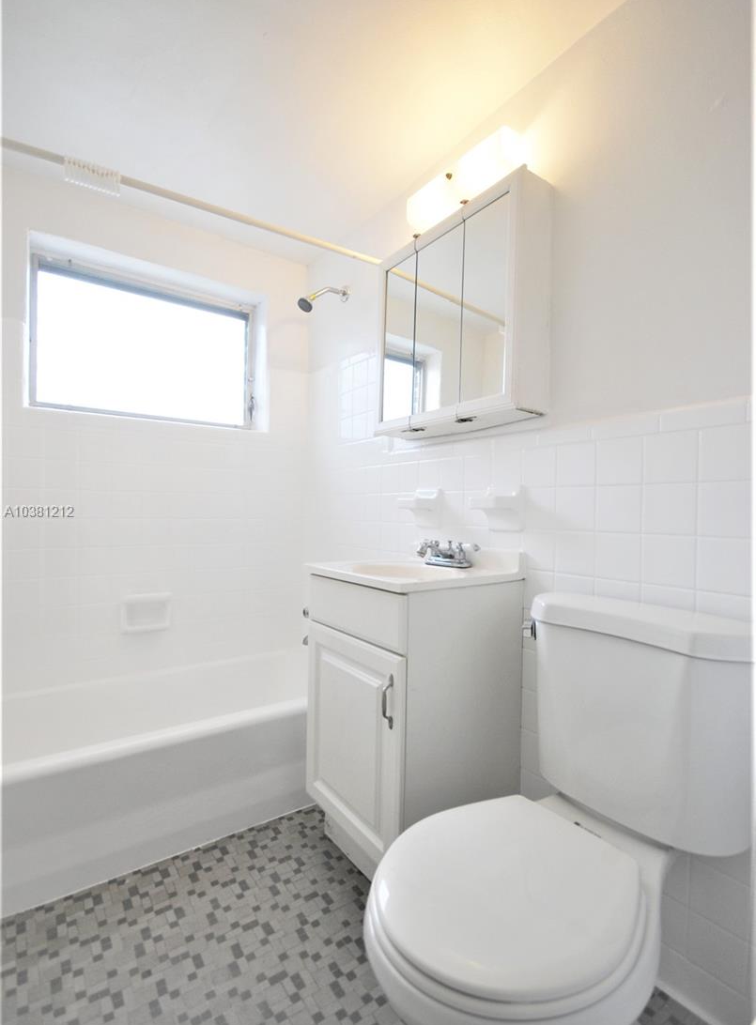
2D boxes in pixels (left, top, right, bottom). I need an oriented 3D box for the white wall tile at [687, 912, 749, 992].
[{"bbox_3d":[0.678,0.871,0.930,0.010,0.108,0.108,1,0,-36],"label":"white wall tile"}]

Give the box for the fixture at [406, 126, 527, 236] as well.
[{"bbox_3d":[0.258,-0.992,1.447,0.100,0.106,0.412,1,0,-35],"label":"fixture"}]

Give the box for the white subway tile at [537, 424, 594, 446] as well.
[{"bbox_3d":[0.482,-0.202,1.219,0.010,0.051,0.151,1,0,-36],"label":"white subway tile"}]

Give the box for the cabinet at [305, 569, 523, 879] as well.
[{"bbox_3d":[0.087,0.590,1.379,0.425,0.841,0.484,1,0,-36],"label":"cabinet"}]

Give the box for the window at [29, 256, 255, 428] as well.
[{"bbox_3d":[-1.000,-0.704,2.106,0.899,0.601,0.070,1,0,-36],"label":"window"}]

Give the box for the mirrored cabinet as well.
[{"bbox_3d":[0.230,-0.569,1.461,0.131,0.613,0.609,1,0,-36],"label":"mirrored cabinet"}]

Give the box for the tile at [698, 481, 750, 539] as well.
[{"bbox_3d":[0.692,-0.006,0.926,0.009,0.107,0.107,1,0,-36],"label":"tile"}]

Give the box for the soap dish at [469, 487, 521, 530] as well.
[{"bbox_3d":[0.336,-0.013,1.340,0.088,0.125,0.120,1,0,-36],"label":"soap dish"}]

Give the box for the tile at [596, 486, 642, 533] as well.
[{"bbox_3d":[0.561,-0.008,1.092,0.009,0.108,0.108,1,0,-35],"label":"tile"}]

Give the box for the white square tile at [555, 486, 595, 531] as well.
[{"bbox_3d":[0.501,-0.010,1.189,0.009,0.107,0.107,1,0,-36],"label":"white square tile"}]

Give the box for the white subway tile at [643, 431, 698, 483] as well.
[{"bbox_3d":[0.627,-0.117,1.003,0.009,0.108,0.108,1,0,-35],"label":"white subway tile"}]

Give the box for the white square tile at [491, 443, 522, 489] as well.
[{"bbox_3d":[0.378,-0.123,1.361,0.009,0.107,0.107,1,0,-36],"label":"white square tile"}]

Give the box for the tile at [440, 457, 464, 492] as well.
[{"bbox_3d":[0.245,-0.122,1.538,0.009,0.108,0.108,1,0,-35],"label":"tile"}]

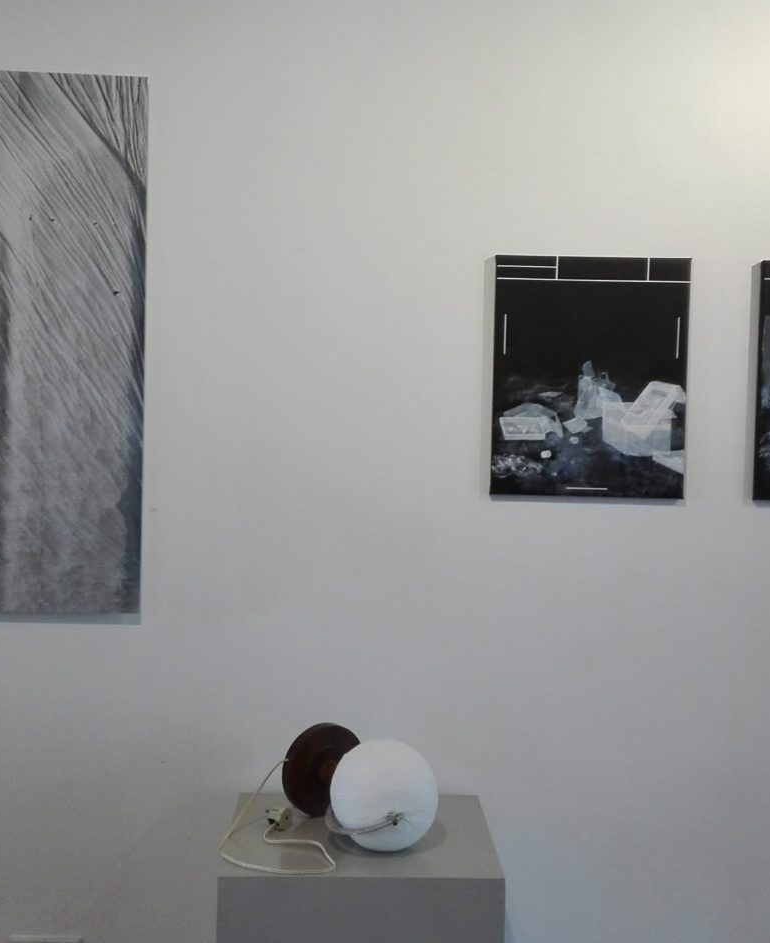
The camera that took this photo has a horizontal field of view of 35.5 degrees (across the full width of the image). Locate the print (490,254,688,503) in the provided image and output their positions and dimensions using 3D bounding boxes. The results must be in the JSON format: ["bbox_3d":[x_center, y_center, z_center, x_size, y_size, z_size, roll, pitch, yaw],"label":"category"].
[{"bbox_3d":[0.389,-0.178,2.285,0.369,0.453,0.020,1,2,0],"label":"print"}]

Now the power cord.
[{"bbox_3d":[-0.173,0.572,2.018,0.200,0.104,0.280,1,2,0],"label":"power cord"}]

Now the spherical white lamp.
[{"bbox_3d":[-0.002,0.539,2.003,0.184,0.180,0.182,1,2,0],"label":"spherical white lamp"}]

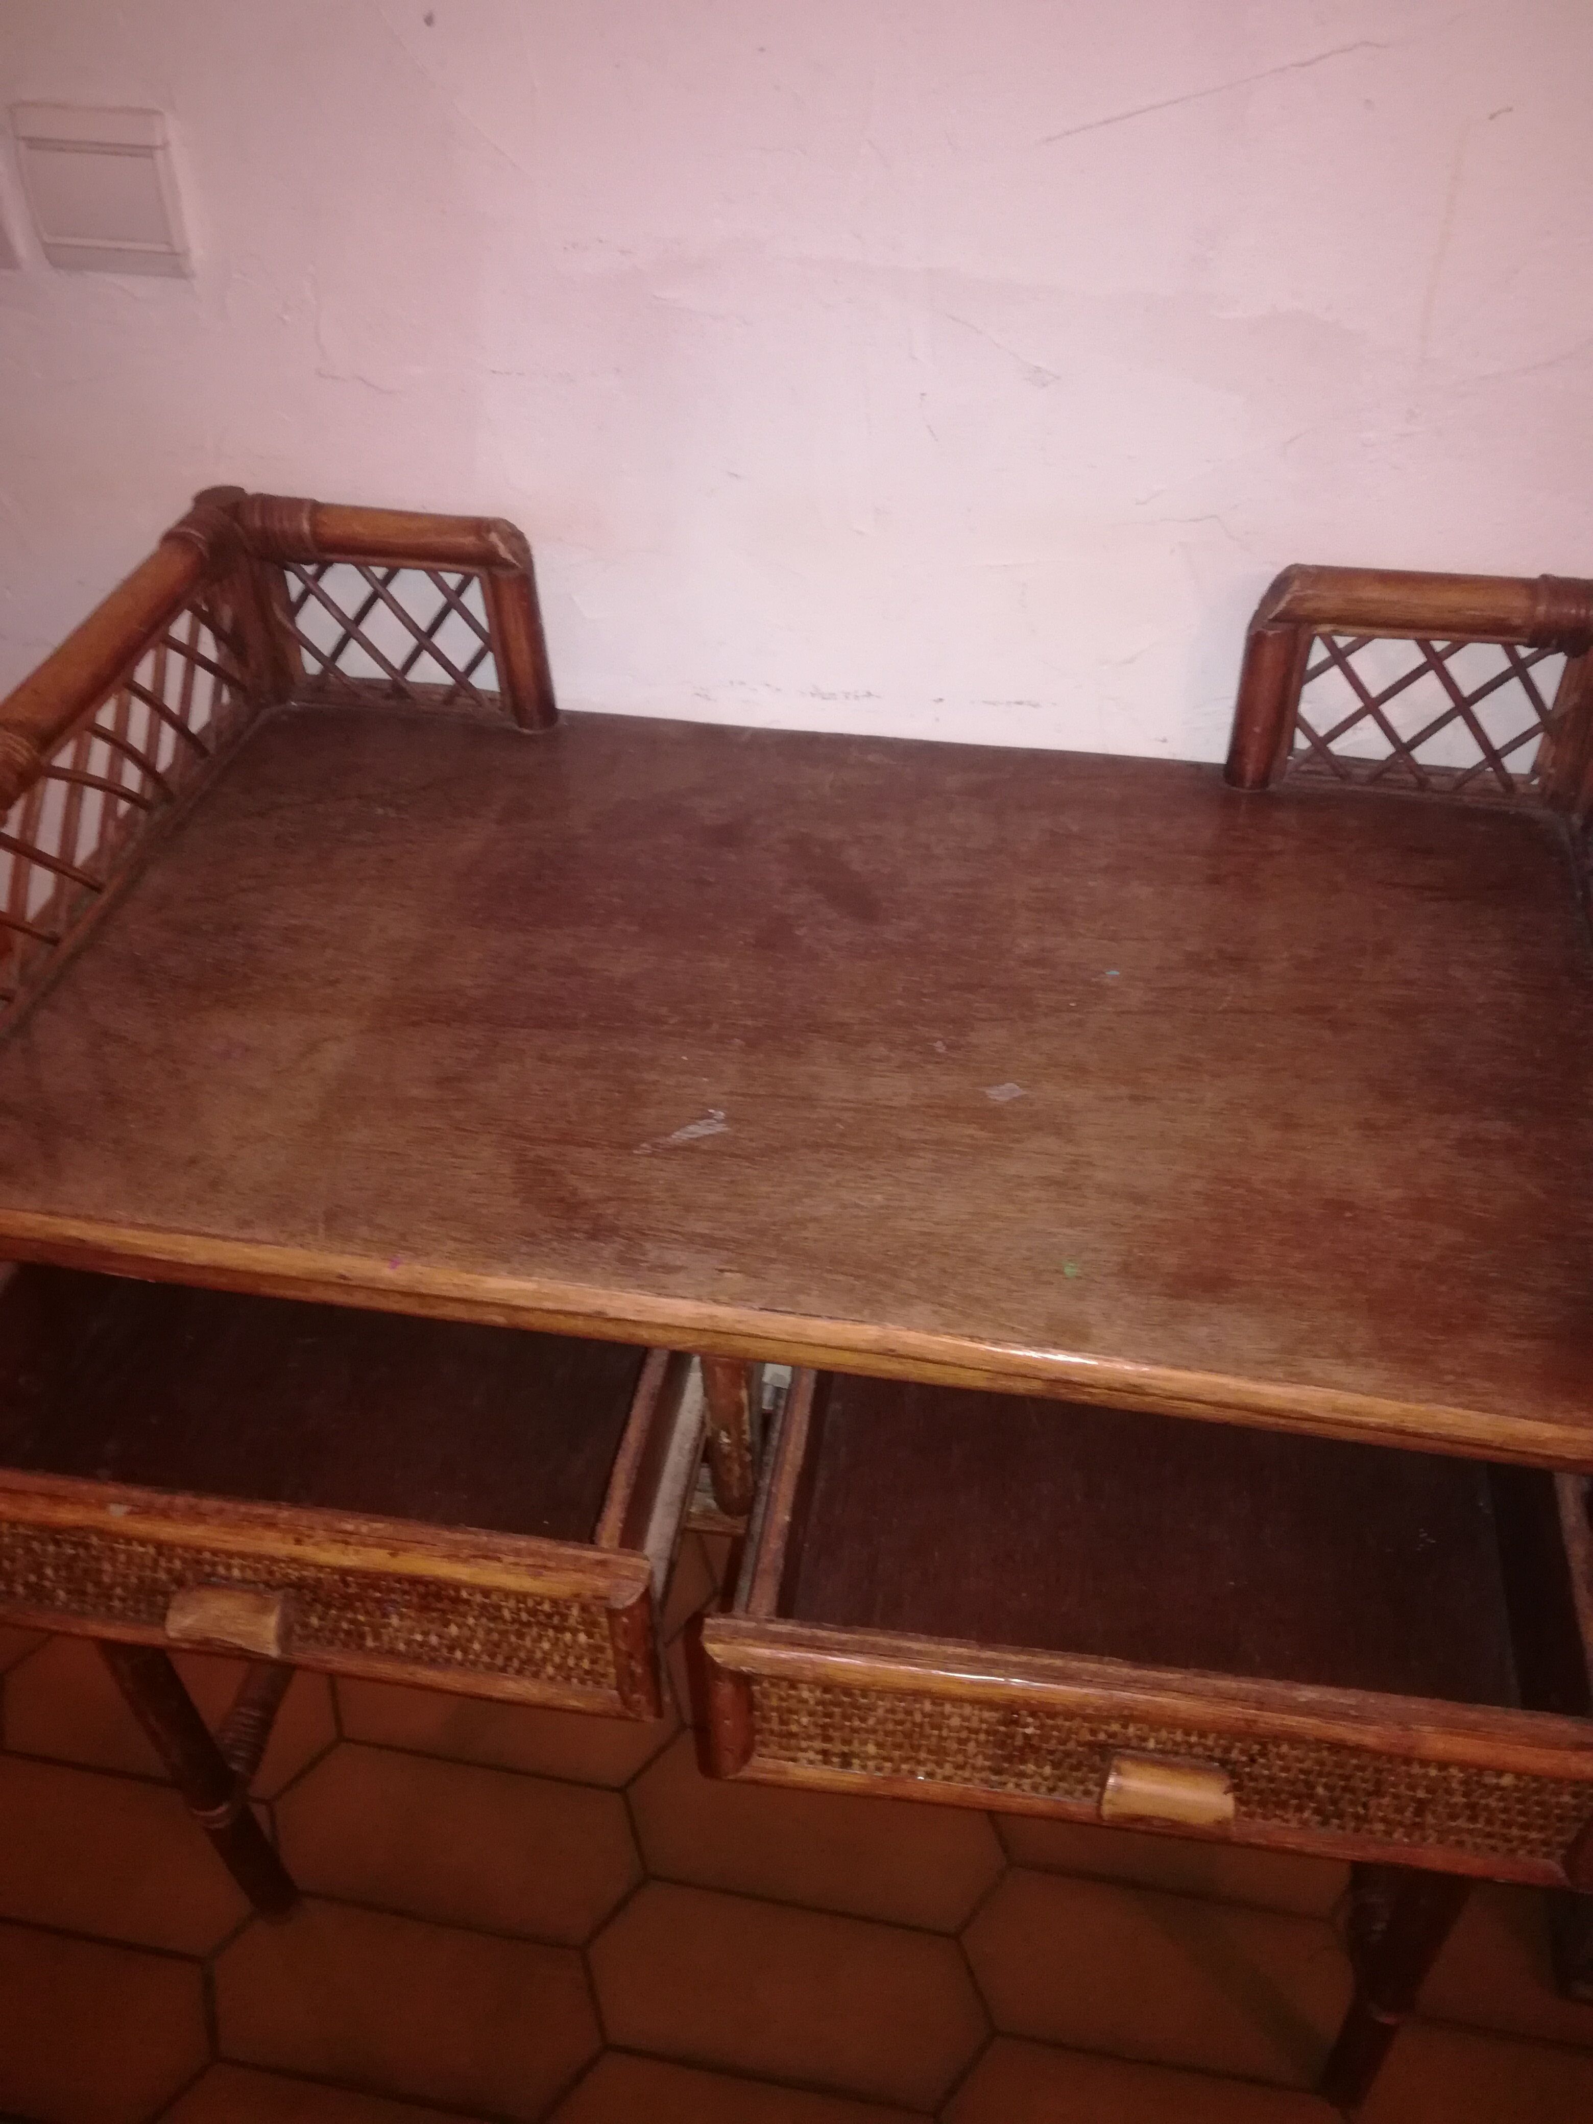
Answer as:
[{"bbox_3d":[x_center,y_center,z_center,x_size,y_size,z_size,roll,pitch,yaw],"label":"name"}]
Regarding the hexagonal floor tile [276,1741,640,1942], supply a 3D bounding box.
[{"bbox_3d":[-0.260,0.601,1.278,0.299,0.010,0.114,5,43,7],"label":"hexagonal floor tile"}]

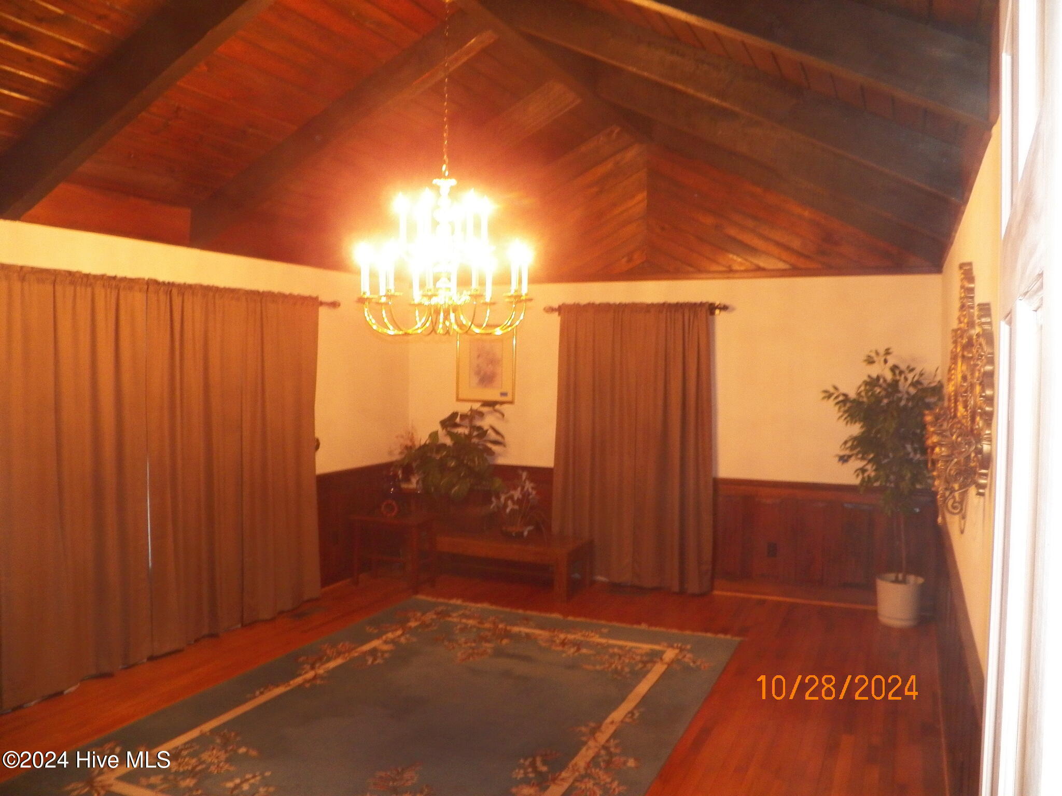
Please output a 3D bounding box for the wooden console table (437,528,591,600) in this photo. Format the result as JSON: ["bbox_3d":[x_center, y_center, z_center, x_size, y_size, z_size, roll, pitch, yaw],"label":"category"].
[{"bbox_3d":[-0.196,1.269,6.693,1.265,0.363,0.530,1,2,24],"label":"wooden console table"}]

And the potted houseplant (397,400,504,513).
[{"bbox_3d":[-0.655,0.461,6.856,0.788,0.841,0.600,1,2,24],"label":"potted houseplant"}]

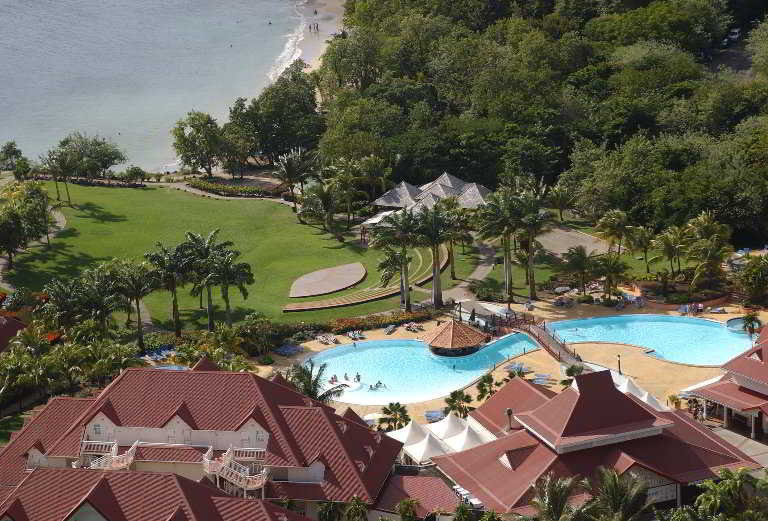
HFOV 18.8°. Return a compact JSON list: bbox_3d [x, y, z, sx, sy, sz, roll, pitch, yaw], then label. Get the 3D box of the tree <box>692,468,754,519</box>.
[{"bbox_3d":[36.549,25.136,247.718,6.250,5.660,6.250,3,20,9],"label":"tree"}]

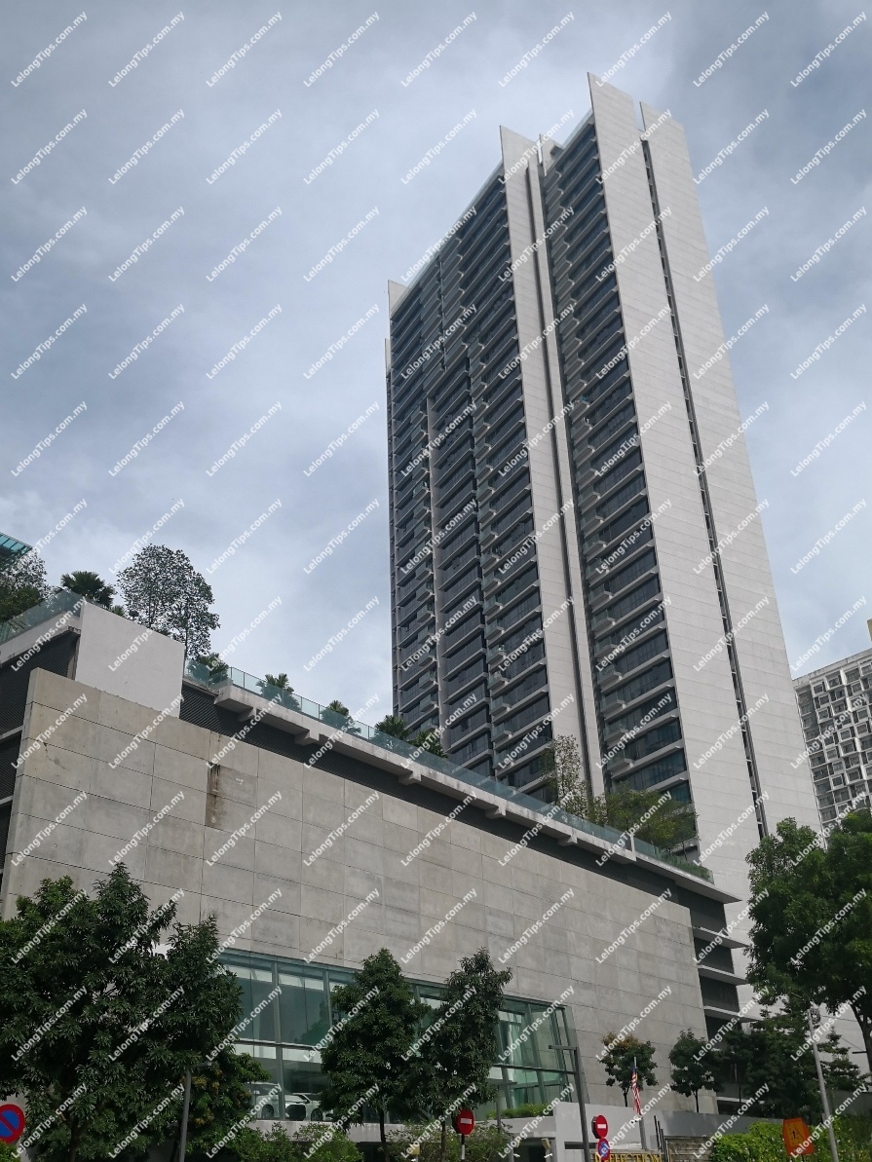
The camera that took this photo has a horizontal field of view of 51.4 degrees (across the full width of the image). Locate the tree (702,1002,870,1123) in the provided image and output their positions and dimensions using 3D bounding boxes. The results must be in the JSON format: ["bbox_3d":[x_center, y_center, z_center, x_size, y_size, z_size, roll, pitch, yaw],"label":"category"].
[{"bbox_3d":[21.867,30.442,57.000,9.300,8.300,8.200,-10,-30,16],"label":"tree"}]

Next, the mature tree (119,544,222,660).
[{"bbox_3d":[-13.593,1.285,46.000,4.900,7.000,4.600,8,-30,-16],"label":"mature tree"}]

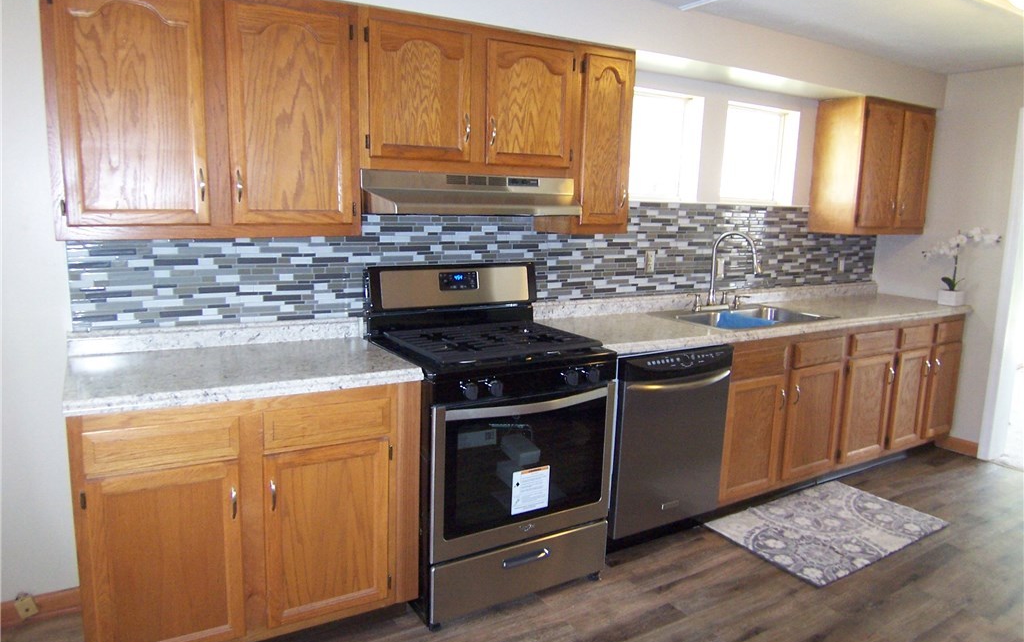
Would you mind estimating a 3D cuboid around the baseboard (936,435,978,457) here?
[{"bbox_3d":[2.741,0.771,4.191,0.015,0.096,0.250,-4,11,-30],"label":"baseboard"}]

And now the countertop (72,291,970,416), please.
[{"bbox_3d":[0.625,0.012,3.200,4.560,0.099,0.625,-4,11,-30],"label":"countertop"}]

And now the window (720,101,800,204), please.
[{"bbox_3d":[1.392,-0.944,3.918,0.608,0.548,0.120,-4,11,-30],"label":"window"}]

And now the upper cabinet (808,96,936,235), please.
[{"bbox_3d":[2.213,-0.918,4.151,0.725,0.765,0.320,-4,11,-30],"label":"upper cabinet"}]

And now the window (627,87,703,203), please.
[{"bbox_3d":[0.713,-0.893,3.525,0.615,0.550,0.120,-4,11,-30],"label":"window"}]

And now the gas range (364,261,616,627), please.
[{"bbox_3d":[-0.111,0.396,2.745,0.763,1.195,0.715,-4,11,-30],"label":"gas range"}]

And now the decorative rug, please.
[{"bbox_3d":[1.488,0.955,3.199,1.025,0.010,0.590,-4,11,-30],"label":"decorative rug"}]

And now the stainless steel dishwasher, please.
[{"bbox_3d":[0.561,0.489,3.249,0.635,0.852,0.625,-4,11,-30],"label":"stainless steel dishwasher"}]

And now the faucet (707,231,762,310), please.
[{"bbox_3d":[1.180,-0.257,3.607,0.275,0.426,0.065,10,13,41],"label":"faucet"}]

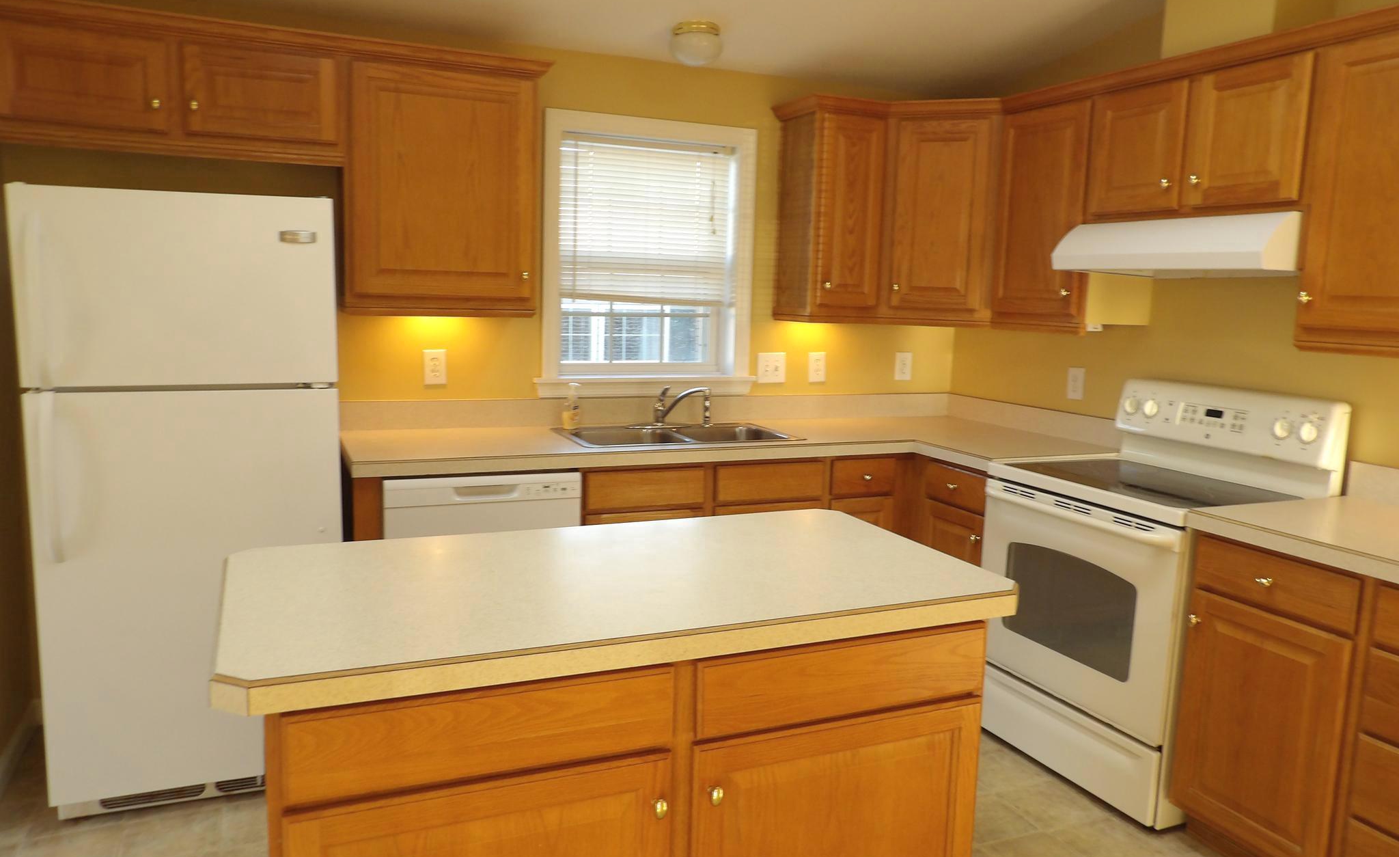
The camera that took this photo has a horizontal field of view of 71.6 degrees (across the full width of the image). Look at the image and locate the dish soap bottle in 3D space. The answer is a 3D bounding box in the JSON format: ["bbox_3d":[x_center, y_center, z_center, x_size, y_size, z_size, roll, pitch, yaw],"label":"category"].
[{"bbox_3d":[-0.473,-0.086,3.606,0.068,0.172,0.050,-6,11,-43],"label":"dish soap bottle"}]

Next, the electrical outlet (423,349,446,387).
[{"bbox_3d":[-0.947,-0.218,3.469,0.074,0.119,0.009,-2,9,-23],"label":"electrical outlet"}]

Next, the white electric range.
[{"bbox_3d":[1.373,0.474,3.011,0.665,1.185,0.757,-2,9,-23],"label":"white electric range"}]

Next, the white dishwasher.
[{"bbox_3d":[-0.783,0.527,3.306,0.600,0.860,0.605,-2,9,-23],"label":"white dishwasher"}]

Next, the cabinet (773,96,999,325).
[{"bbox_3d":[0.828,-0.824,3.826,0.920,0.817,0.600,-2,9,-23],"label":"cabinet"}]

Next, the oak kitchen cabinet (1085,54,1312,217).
[{"bbox_3d":[1.582,-0.829,2.915,0.320,0.405,0.760,-2,9,-23],"label":"oak kitchen cabinet"}]

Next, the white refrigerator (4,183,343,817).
[{"bbox_3d":[-1.461,0.171,2.847,0.720,1.650,0.760,-2,9,-23],"label":"white refrigerator"}]

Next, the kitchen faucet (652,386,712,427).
[{"bbox_3d":[-0.059,-0.079,3.651,0.255,0.165,0.065,7,9,31],"label":"kitchen faucet"}]

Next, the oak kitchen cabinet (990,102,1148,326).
[{"bbox_3d":[1.342,-0.743,3.474,0.320,0.787,0.450,-2,9,-23],"label":"oak kitchen cabinet"}]

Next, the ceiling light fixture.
[{"bbox_3d":[-0.018,-1.324,3.368,0.195,0.140,0.195,2,8,0],"label":"ceiling light fixture"}]

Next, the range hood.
[{"bbox_3d":[1.514,-0.547,2.926,0.450,0.160,0.755,-2,9,-23],"label":"range hood"}]

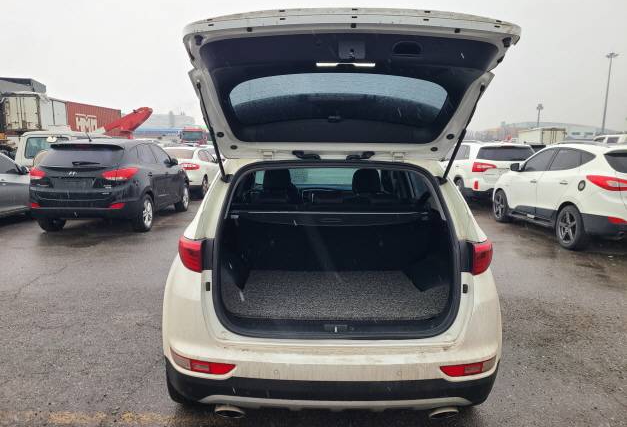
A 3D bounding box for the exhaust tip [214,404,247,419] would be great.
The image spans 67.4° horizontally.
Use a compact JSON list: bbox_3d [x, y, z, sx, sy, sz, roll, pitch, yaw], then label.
[{"bbox_3d":[-0.405,0.952,2.305,0.145,0.070,0.120,1,8,0],"label":"exhaust tip"}]

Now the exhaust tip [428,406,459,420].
[{"bbox_3d":[0.620,0.961,2.309,0.145,0.070,0.120,1,8,0],"label":"exhaust tip"}]

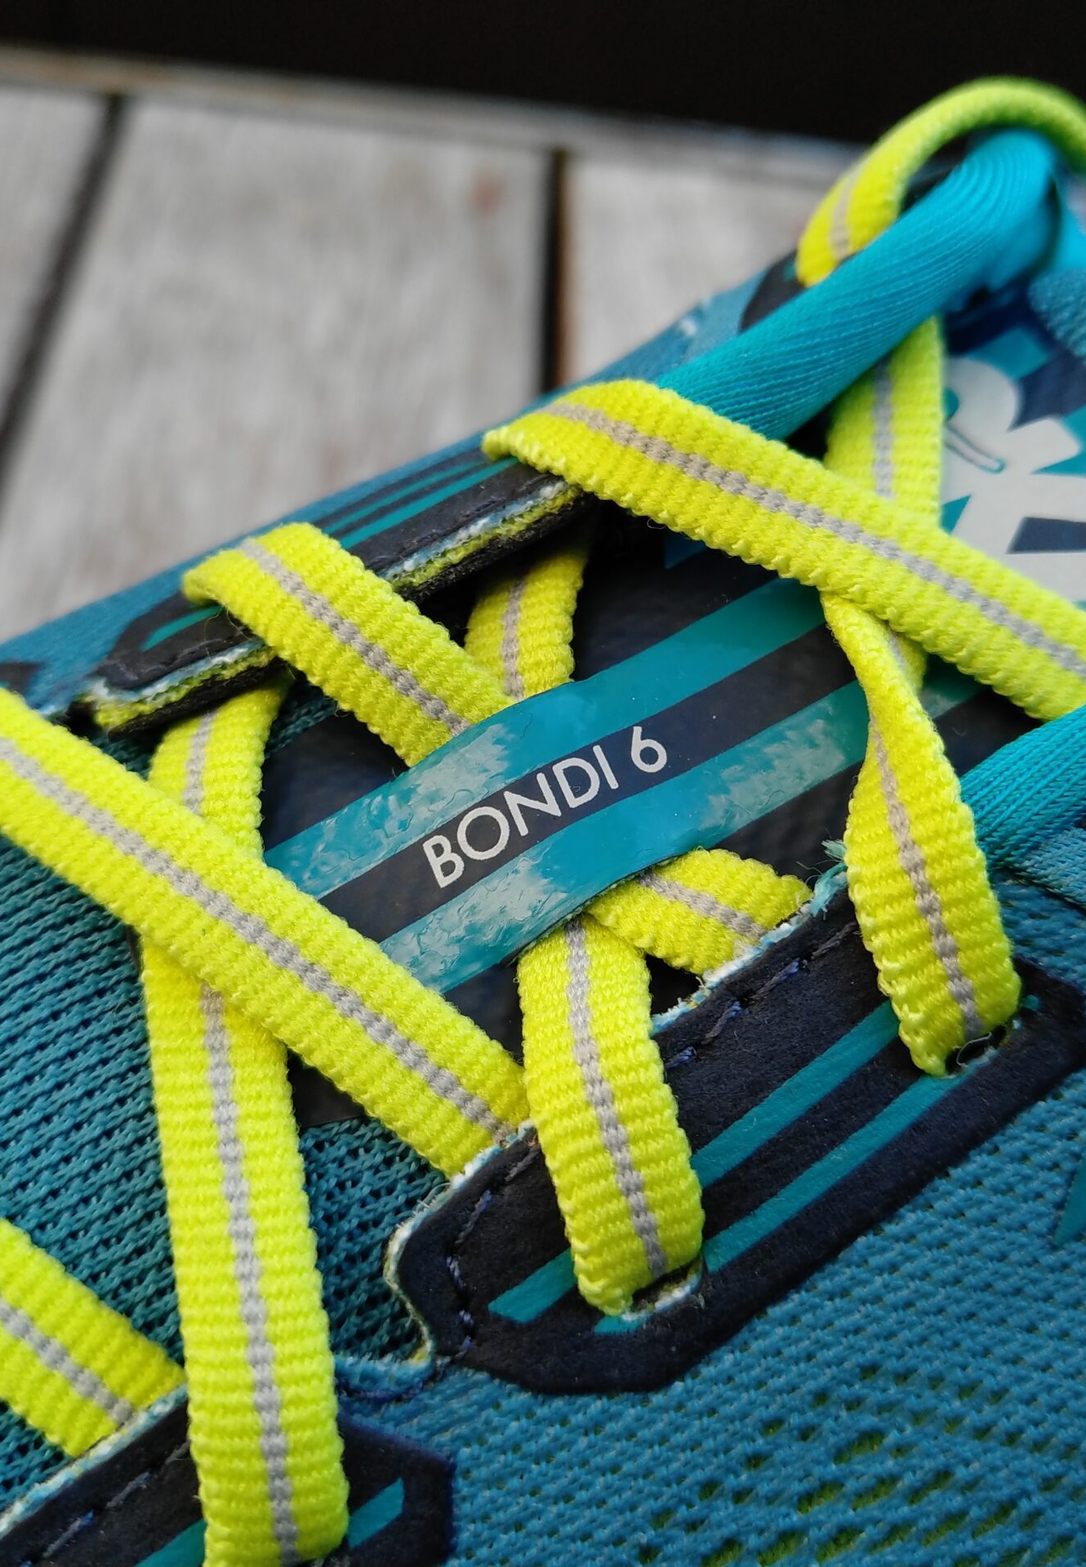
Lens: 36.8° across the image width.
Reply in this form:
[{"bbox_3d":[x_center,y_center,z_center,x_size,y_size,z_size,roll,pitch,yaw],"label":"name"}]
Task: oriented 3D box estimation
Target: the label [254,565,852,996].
[{"bbox_3d":[0.002,0.000,0.102,0.039,0.003,0.015,-29,66,-11],"label":"label"}]

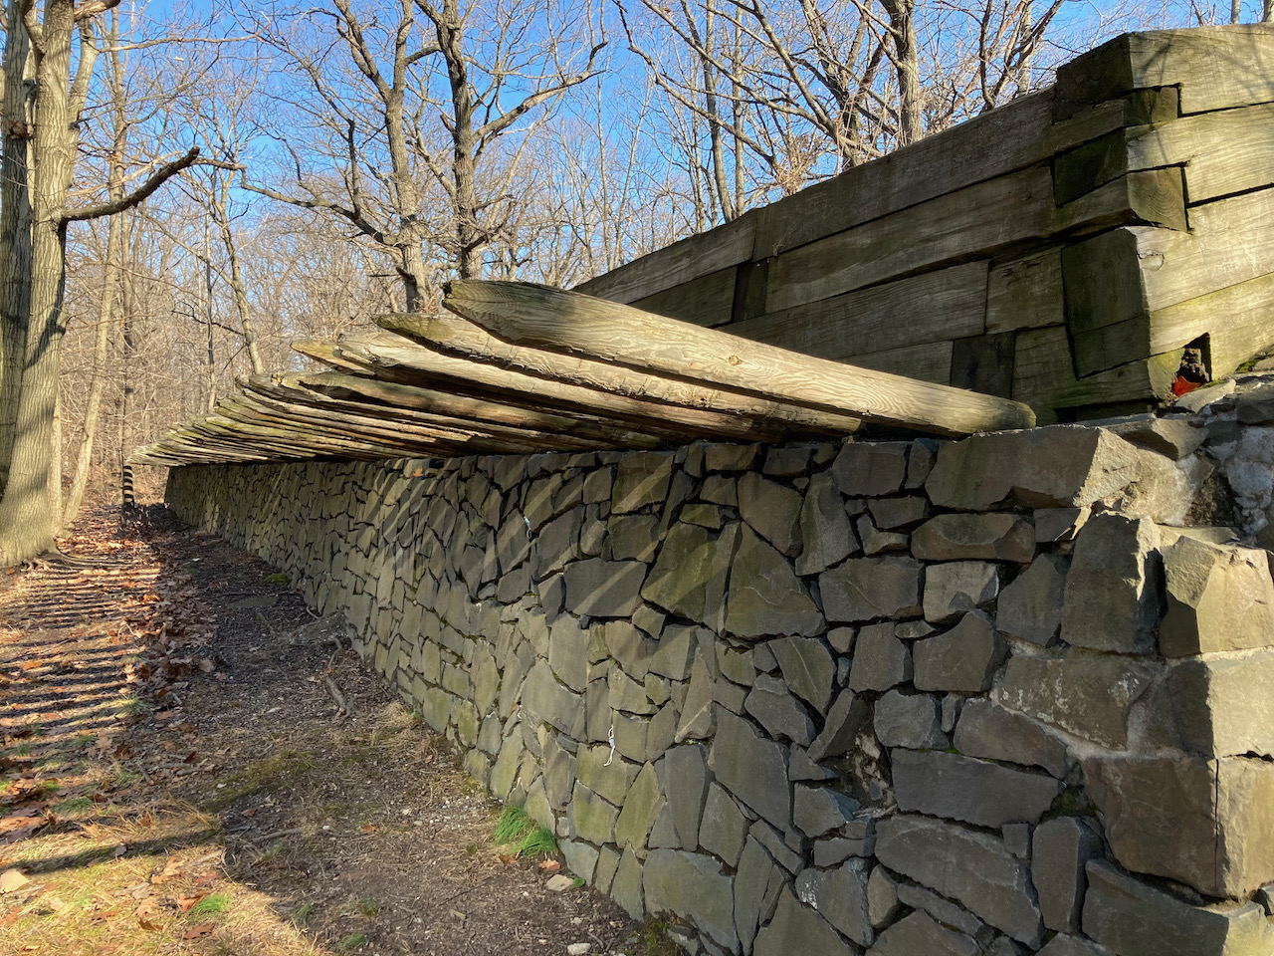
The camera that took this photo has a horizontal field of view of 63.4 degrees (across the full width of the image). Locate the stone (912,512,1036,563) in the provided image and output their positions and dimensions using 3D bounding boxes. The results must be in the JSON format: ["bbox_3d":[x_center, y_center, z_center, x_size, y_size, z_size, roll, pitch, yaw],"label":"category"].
[{"bbox_3d":[0.856,0.152,2.497,0.158,0.119,0.380,10,-6,-26],"label":"stone"}]

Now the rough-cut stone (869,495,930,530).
[{"bbox_3d":[0.673,0.083,2.519,0.120,0.081,0.202,-2,2,-27],"label":"rough-cut stone"}]

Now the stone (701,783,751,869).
[{"bbox_3d":[0.299,1.001,2.994,0.134,0.201,0.250,5,-2,-26],"label":"stone"}]

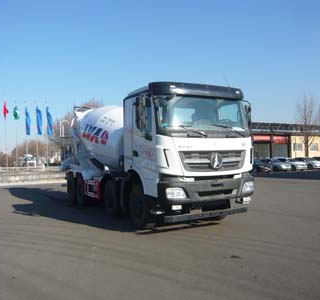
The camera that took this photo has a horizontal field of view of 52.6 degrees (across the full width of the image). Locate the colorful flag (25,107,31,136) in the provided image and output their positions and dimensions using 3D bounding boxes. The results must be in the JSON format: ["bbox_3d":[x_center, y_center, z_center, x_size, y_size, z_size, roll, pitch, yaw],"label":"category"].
[{"bbox_3d":[-17.177,-3.700,42.000,0.850,3.900,0.350,-1,-2,-22],"label":"colorful flag"}]

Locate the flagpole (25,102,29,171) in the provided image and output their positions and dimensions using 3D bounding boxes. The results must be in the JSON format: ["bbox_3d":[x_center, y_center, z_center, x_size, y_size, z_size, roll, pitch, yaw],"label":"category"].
[{"bbox_3d":[-17.280,-1.753,42.000,0.140,8.900,0.140,-1,-2,-22],"label":"flagpole"}]

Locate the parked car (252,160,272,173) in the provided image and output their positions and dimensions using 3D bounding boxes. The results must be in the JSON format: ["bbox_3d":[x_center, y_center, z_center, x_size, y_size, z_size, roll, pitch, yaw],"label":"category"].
[{"bbox_3d":[10.034,1.732,35.672,1.760,1.470,4.400,-1,-3,-30],"label":"parked car"}]

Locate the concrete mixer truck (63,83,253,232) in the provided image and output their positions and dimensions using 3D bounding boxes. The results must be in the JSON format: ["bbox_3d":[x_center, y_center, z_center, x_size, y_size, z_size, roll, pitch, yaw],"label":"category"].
[{"bbox_3d":[-1.161,-0.010,11.190,2.550,3.980,9.750,-1,-3,-29],"label":"concrete mixer truck"}]

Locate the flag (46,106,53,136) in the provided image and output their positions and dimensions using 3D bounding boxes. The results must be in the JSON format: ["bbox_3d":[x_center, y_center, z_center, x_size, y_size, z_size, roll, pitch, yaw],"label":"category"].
[{"bbox_3d":[-16.704,-4.358,49.036,0.850,4.472,0.400,-1,-2,-18],"label":"flag"}]

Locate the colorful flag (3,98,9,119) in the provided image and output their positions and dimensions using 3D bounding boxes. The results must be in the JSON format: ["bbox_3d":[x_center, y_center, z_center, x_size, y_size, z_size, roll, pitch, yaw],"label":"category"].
[{"bbox_3d":[-19.686,-5.170,41.300,0.750,2.650,0.350,-1,-2,-25],"label":"colorful flag"}]

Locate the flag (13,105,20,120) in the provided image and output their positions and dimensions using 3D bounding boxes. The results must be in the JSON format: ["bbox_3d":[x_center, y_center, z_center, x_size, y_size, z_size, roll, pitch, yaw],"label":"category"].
[{"bbox_3d":[-20.724,-5.372,46.719,0.950,2.108,0.450,-1,-2,-18],"label":"flag"}]

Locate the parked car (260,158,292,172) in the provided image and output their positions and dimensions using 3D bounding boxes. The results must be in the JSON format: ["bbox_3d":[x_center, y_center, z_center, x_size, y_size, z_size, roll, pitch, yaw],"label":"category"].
[{"bbox_3d":[12.199,1.569,35.412,1.760,1.480,4.400,-1,-2,-28],"label":"parked car"}]

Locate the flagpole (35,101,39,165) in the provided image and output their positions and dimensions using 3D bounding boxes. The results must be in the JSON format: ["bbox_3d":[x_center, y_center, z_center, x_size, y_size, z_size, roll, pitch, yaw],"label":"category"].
[{"bbox_3d":[-18.318,-1.653,48.195,0.160,10.760,0.160,-1,-2,-27],"label":"flagpole"}]

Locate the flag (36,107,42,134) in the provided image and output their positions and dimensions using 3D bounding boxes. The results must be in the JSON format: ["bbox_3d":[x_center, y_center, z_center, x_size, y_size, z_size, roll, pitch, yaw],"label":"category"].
[{"bbox_3d":[-17.987,-4.351,48.370,0.850,4.306,0.400,-1,-2,-18],"label":"flag"}]

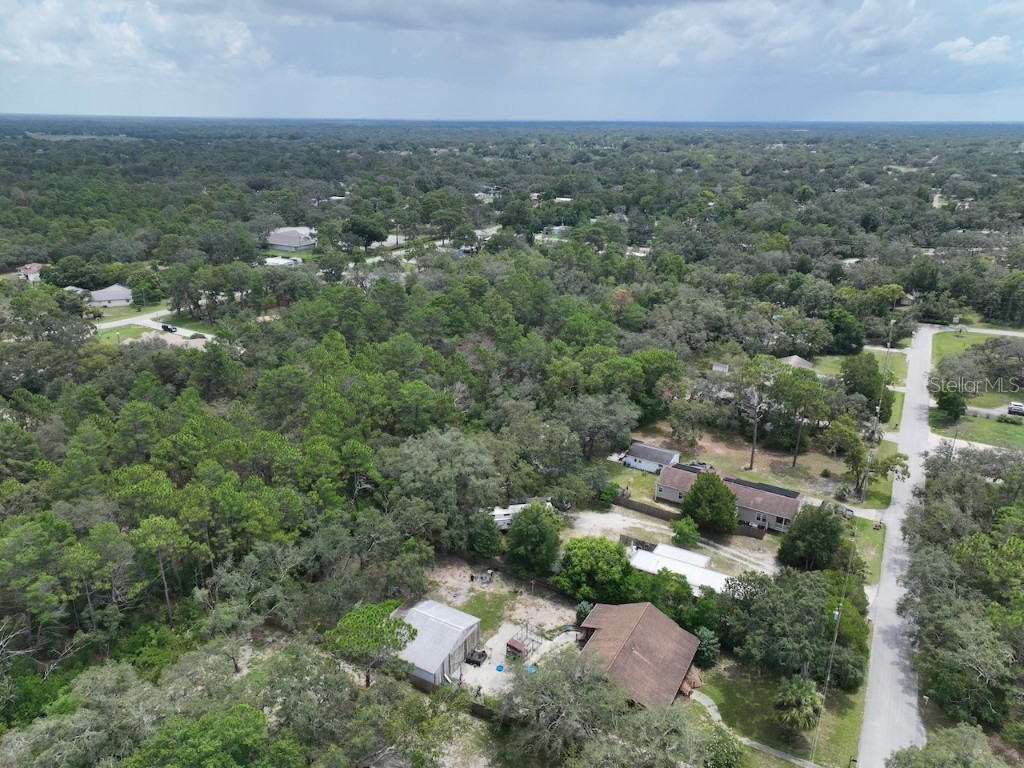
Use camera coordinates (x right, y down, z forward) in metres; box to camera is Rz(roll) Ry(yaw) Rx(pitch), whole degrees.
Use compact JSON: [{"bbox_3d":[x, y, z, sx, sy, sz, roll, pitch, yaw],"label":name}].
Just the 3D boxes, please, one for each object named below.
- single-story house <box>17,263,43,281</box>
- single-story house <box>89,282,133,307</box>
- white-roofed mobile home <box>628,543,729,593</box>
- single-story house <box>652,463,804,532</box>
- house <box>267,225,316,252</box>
[{"bbox_3d":[-194.597,-45.289,287.349,10.000,5.000,10.000,-12,24,-30],"label":"single-story house"},{"bbox_3d":[-142.186,-31.097,249.746,14.400,5.600,14.600,-8,22,-22],"label":"single-story house"},{"bbox_3d":[25.362,27.384,100.486,15.800,3.400,6.800,11,23,27],"label":"white-roofed mobile home"},{"bbox_3d":[37.346,18.956,121.917,22.931,4.269,9.288,12,23,28],"label":"single-story house"},{"bbox_3d":[-111.273,-72.611,359.565,20.000,6.500,18.500,11,23,26],"label":"house"}]

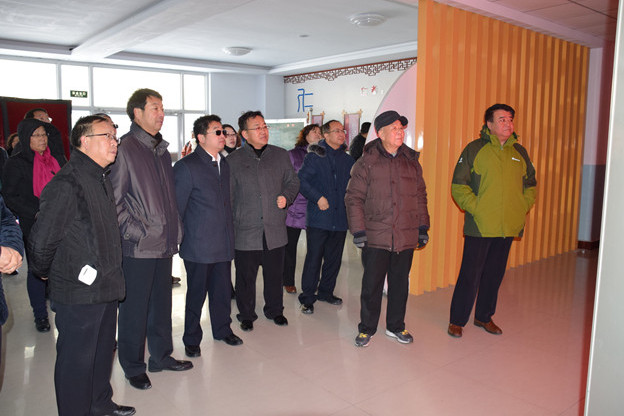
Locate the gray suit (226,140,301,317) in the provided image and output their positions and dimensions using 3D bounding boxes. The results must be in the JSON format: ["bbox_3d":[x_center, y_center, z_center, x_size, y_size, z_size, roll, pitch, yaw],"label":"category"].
[{"bbox_3d":[-0.379,0.206,4.386,0.540,1.463,0.330,-3,8,-24],"label":"gray suit"}]

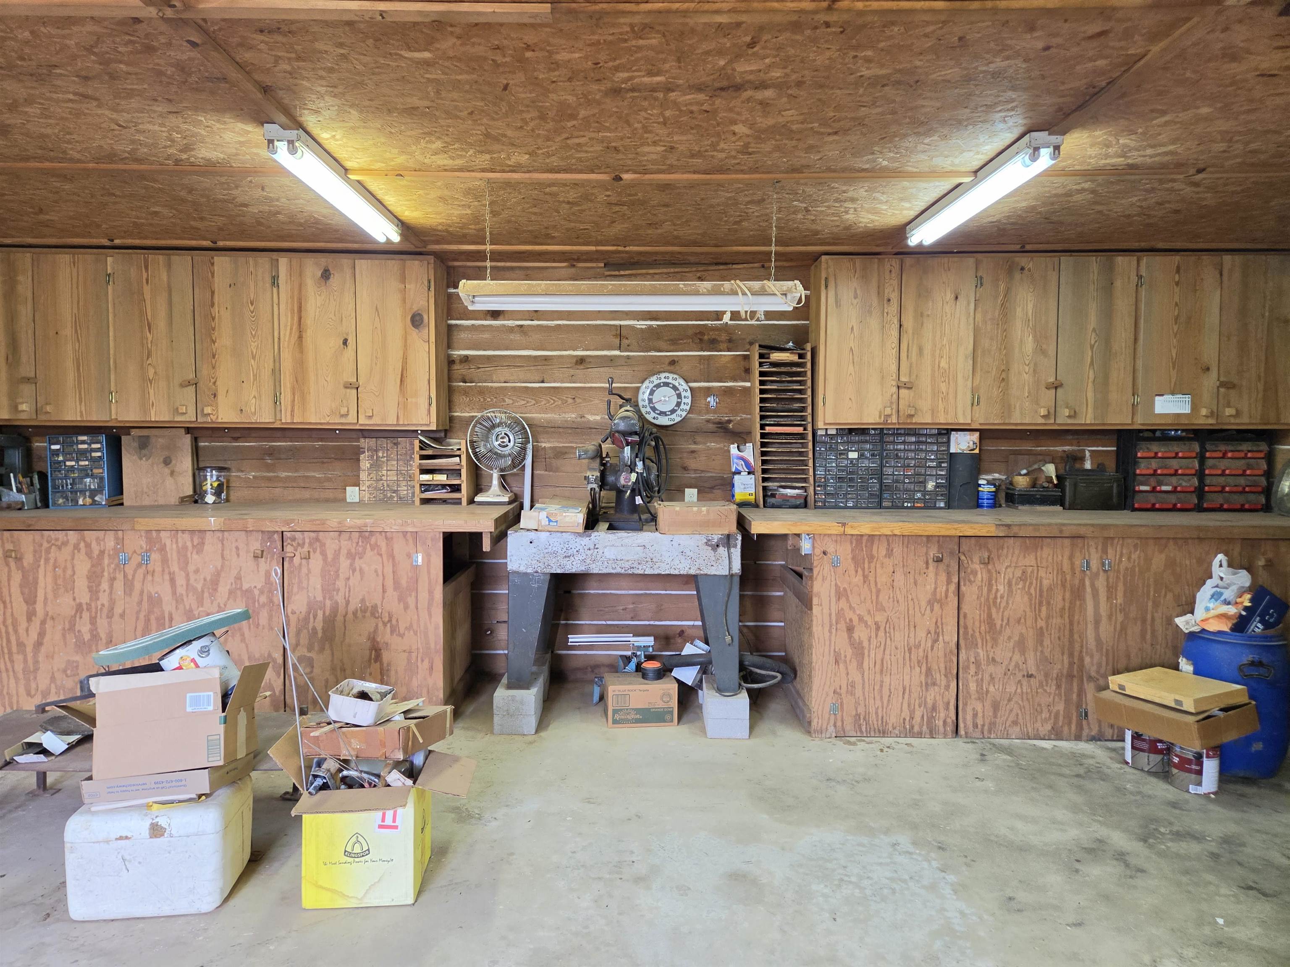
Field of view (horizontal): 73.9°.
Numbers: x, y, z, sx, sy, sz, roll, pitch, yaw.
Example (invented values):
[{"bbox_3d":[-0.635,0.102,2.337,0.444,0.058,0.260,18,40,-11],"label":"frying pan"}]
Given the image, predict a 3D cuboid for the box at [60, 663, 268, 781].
[{"bbox_3d":[-1.509,0.744,2.730,0.510,0.294,0.316,-5,-8,-7],"label":"box"}]

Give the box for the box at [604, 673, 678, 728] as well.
[{"bbox_3d":[-0.020,1.065,4.228,0.330,0.200,0.225,0,3,-7],"label":"box"}]

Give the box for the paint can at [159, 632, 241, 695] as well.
[{"bbox_3d":[-1.391,0.598,2.703,0.169,0.193,0.169,-31,5,-14],"label":"paint can"}]

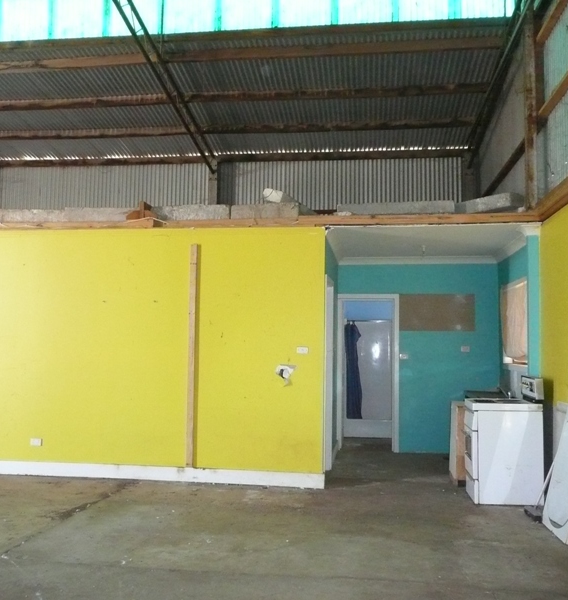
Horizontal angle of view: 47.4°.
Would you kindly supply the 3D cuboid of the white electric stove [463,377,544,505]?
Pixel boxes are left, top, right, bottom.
[{"bbox_3d":[2.041,1.291,6.082,0.635,1.130,0.550,0,-4,7],"label":"white electric stove"}]

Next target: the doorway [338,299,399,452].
[{"bbox_3d":[1.145,0.994,8.897,0.840,2.130,0.130,0,-4,7],"label":"doorway"}]

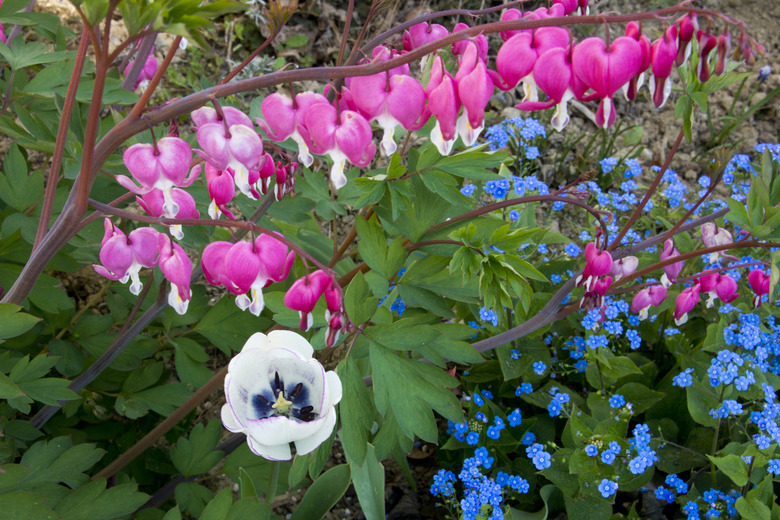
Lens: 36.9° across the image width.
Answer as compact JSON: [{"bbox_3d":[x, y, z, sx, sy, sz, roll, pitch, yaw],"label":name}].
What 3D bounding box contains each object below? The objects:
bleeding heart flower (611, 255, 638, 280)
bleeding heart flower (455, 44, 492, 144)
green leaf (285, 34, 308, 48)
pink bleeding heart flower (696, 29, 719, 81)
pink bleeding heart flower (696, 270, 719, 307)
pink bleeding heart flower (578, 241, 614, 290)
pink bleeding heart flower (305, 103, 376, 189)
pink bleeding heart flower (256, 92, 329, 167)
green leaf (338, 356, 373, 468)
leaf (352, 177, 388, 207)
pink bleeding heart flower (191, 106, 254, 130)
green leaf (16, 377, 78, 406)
[{"bbox_3d":[0.171,0.006,0.860,0.023,0.023,0.014,-5,27,-9],"label":"bleeding heart flower"},{"bbox_3d":[0.037,-0.074,0.520,0.015,0.040,0.026,-11,29,-15],"label":"bleeding heart flower"},{"bbox_3d":[-0.120,-0.280,1.500,0.031,0.006,0.021,0,66,0],"label":"green leaf"},{"bbox_3d":[0.144,-0.092,0.530,0.010,0.023,0.009,0,35,0],"label":"pink bleeding heart flower"},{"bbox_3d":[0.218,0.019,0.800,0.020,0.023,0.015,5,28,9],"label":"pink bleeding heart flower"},{"bbox_3d":[0.116,0.004,0.660,0.020,0.027,0.014,-6,35,-8],"label":"pink bleeding heart flower"},{"bbox_3d":[-0.021,-0.049,0.500,0.030,0.034,0.016,0,35,0],"label":"pink bleeding heart flower"},{"bbox_3d":[-0.046,-0.061,0.550,0.030,0.031,0.015,-8,27,9],"label":"pink bleeding heart flower"},{"bbox_3d":[-0.018,0.075,0.580,0.018,0.053,0.013,0,23,0],"label":"green leaf"},{"bbox_3d":[-0.010,-0.033,0.580,0.019,0.009,0.014,-35,56,-28],"label":"leaf"},{"bbox_3d":[-0.080,-0.057,0.560,0.031,0.030,0.015,-8,27,4],"label":"pink bleeding heart flower"},{"bbox_3d":[-0.179,0.068,0.610,0.032,0.009,0.020,0,47,0],"label":"green leaf"}]

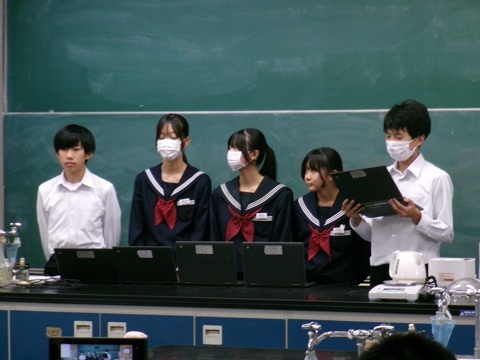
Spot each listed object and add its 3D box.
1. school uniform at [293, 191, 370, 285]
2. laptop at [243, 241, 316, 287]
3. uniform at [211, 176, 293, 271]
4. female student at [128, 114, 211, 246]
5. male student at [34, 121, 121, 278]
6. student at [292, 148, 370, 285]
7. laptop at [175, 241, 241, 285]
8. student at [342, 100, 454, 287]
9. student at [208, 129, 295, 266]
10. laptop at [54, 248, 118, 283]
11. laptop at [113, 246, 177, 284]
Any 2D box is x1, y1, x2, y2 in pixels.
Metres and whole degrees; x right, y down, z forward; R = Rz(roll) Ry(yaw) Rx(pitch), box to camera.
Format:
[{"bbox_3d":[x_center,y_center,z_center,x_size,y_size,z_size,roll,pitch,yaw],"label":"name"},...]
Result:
[{"bbox_3d":[0.437,0.340,9.385,0.400,0.580,0.280,0,1,22],"label":"school uniform"},{"bbox_3d":[0.189,0.391,9.227,0.292,0.212,0.245,0,1,17],"label":"laptop"},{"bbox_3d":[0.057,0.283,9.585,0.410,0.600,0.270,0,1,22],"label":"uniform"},{"bbox_3d":[-0.346,0.506,9.735,0.410,1.664,0.290,0,1,13],"label":"female student"},{"bbox_3d":[-0.803,0.529,9.864,0.420,1.614,0.280,0,1,13],"label":"male student"},{"bbox_3d":[0.439,0.593,9.413,0.400,1.496,0.300,0,1,22],"label":"student"},{"bbox_3d":[-0.125,0.390,9.345,0.292,0.210,0.250,0,1,17],"label":"laptop"},{"bbox_3d":[0.752,0.484,9.265,0.500,1.716,0.480,1,1,36],"label":"student"},{"bbox_3d":[0.058,0.545,9.614,0.410,1.587,0.300,0,1,22],"label":"student"},{"bbox_3d":[-0.712,0.408,9.519,0.292,0.172,0.325,0,1,17],"label":"laptop"},{"bbox_3d":[-0.423,0.402,9.426,0.292,0.182,0.310,0,1,17],"label":"laptop"}]

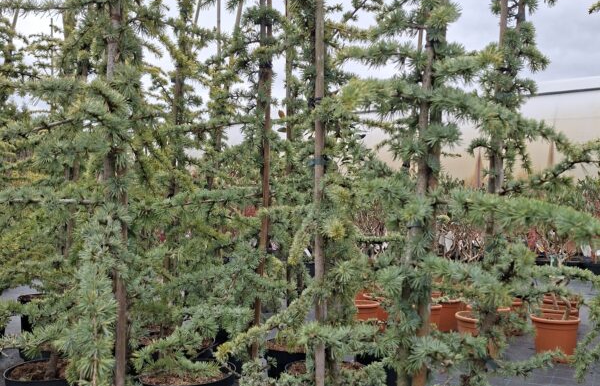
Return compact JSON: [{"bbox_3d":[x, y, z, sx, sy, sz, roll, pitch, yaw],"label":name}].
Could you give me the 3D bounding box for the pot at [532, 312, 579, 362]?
[{"bbox_3d":[2.067,1.176,4.306,0.368,0.330,0.368,2,-4,0],"label":"pot"}]

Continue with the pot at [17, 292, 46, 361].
[{"bbox_3d":[-2.112,1.037,4.363,0.415,0.328,0.415,2,-4,0],"label":"pot"}]

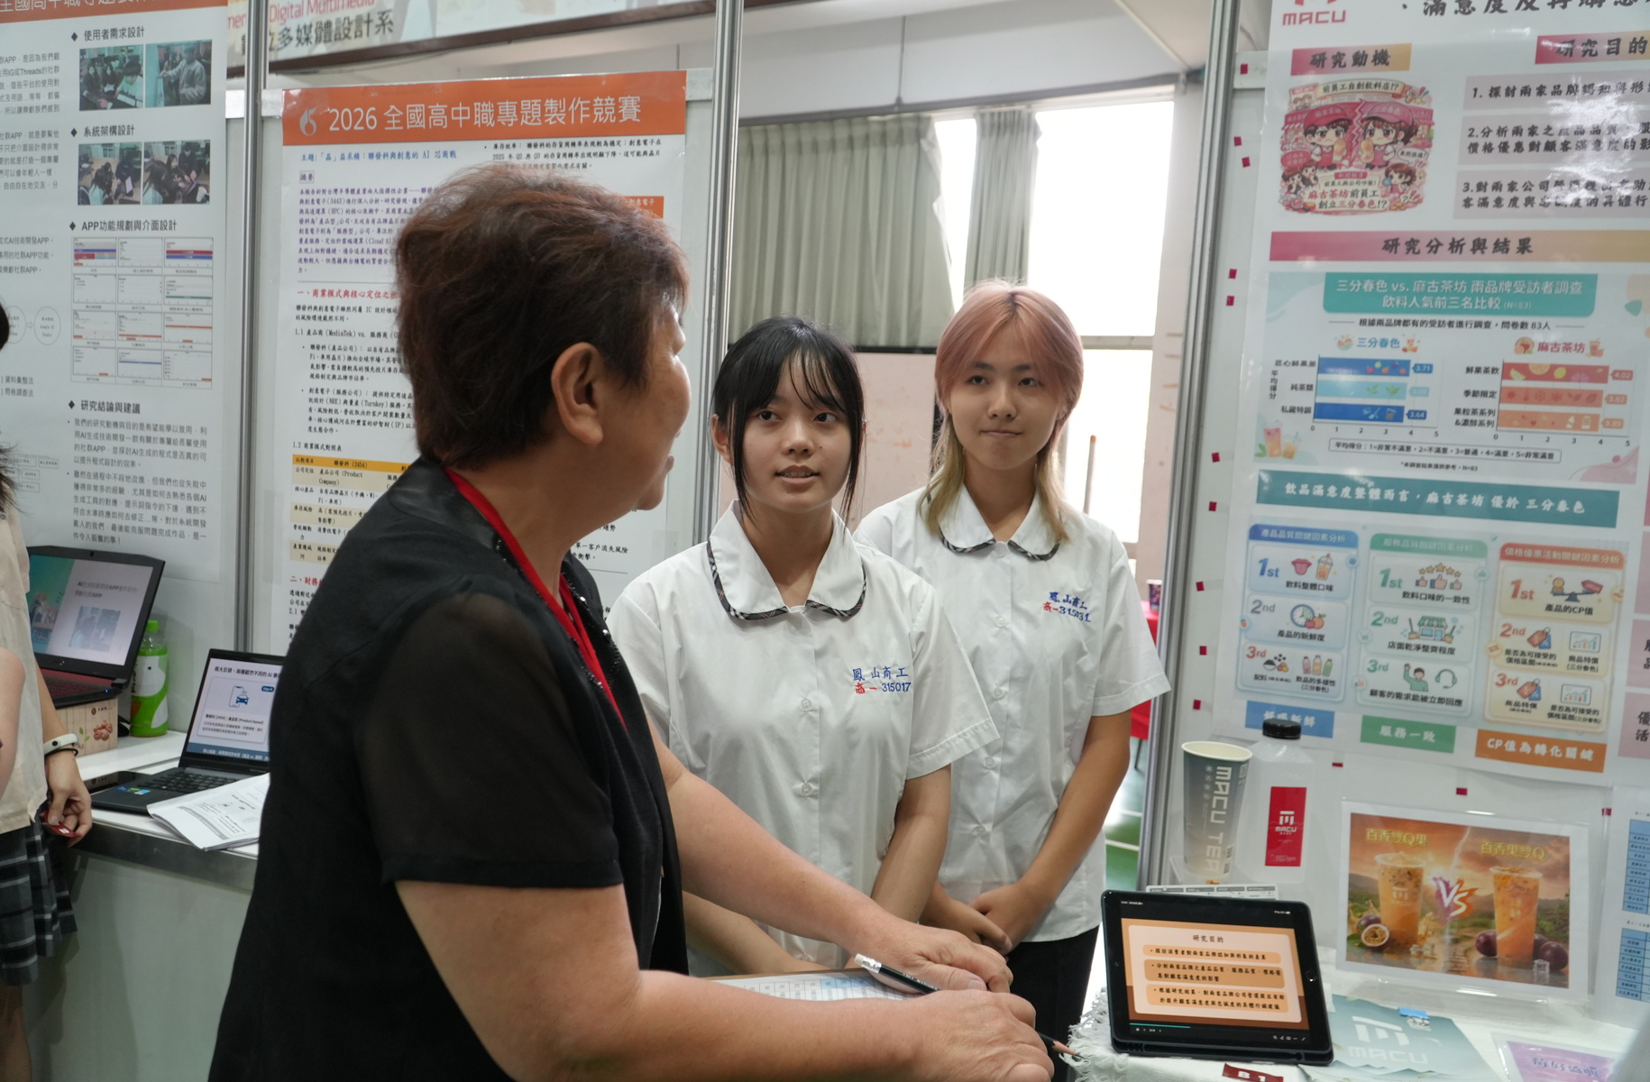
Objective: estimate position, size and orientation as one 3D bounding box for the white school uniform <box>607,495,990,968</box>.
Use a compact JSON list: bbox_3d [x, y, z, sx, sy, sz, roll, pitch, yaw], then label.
[{"bbox_3d":[-0.033,0.246,1.387,0.440,0.570,0.270,2,5,-11],"label":"white school uniform"}]

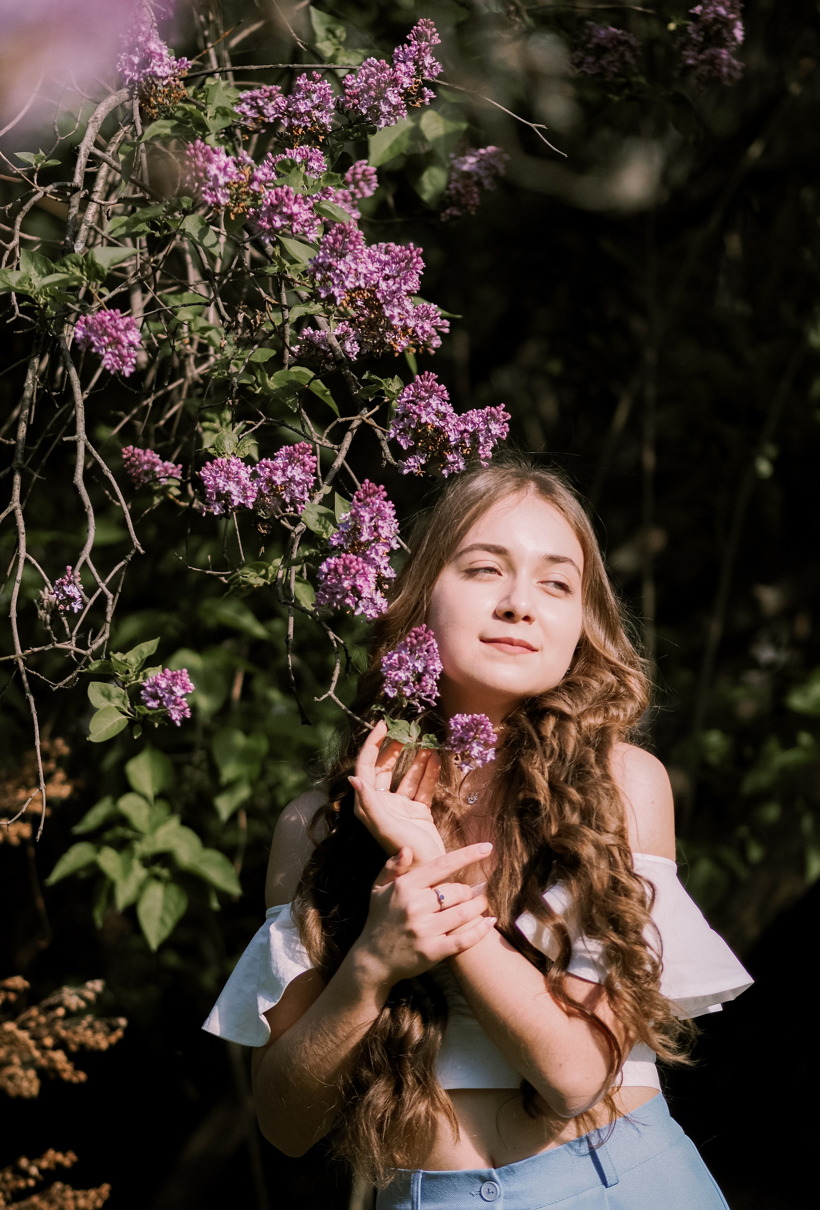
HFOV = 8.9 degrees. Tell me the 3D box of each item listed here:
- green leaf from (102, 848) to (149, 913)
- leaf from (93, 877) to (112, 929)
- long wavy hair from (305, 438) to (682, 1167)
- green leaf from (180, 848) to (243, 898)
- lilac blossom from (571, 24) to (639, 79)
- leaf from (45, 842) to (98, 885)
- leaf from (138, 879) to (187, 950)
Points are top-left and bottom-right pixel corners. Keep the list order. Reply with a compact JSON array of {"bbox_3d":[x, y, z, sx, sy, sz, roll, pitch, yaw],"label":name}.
[{"bbox_3d":[-0.293,0.283,5.400,0.048,0.063,0.030,6,-15,1],"label":"green leaf"},{"bbox_3d":[-0.317,0.306,5.420,0.022,0.055,0.025,3,-10,30],"label":"leaf"},{"bbox_3d":[0.072,0.193,4.650,0.340,0.640,0.270,0,0,-12],"label":"long wavy hair"},{"bbox_3d":[-0.205,0.275,5.400,0.070,0.040,0.030,32,-15,1],"label":"green leaf"},{"bbox_3d":[0.190,-0.539,5.100,0.066,0.054,0.056,0,0,0],"label":"lilac blossom"},{"bbox_3d":[-0.348,0.266,5.400,0.064,0.036,0.030,-32,-15,-1],"label":"leaf"},{"bbox_3d":[-0.255,0.319,5.400,0.050,0.071,0.022,6,-15,1],"label":"leaf"}]

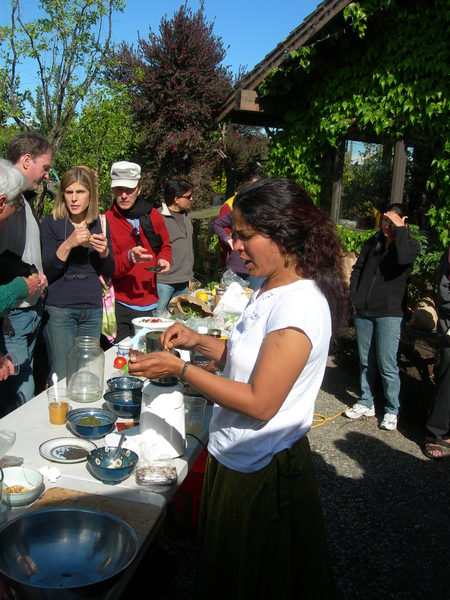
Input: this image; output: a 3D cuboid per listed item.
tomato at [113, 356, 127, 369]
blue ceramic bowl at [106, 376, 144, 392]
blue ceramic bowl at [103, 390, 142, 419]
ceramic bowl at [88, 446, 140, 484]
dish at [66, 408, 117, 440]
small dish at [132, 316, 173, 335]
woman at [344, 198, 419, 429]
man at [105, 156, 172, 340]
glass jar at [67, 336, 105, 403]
[{"bbox_3d":[-0.507,0.300,3.203,0.062,0.057,0.062,5,10,0],"label":"tomato"},{"bbox_3d":[-0.413,0.381,2.738,0.155,0.073,0.155,5,10,-1],"label":"blue ceramic bowl"},{"bbox_3d":[-0.381,0.415,2.569,0.183,0.068,0.183,5,10,-1],"label":"blue ceramic bowl"},{"bbox_3d":[-0.341,0.514,2.005,0.155,0.073,0.155,5,10,-1],"label":"ceramic bowl"},{"bbox_3d":[-0.471,0.448,2.332,0.181,0.070,0.181,5,10,-1],"label":"dish"},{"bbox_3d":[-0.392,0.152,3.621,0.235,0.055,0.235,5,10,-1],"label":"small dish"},{"bbox_3d":[1.165,0.127,4.813,0.470,1.600,0.370,11,12,33],"label":"woman"},{"bbox_3d":[-0.559,0.027,4.104,0.480,1.760,0.400,3,10,-11],"label":"man"},{"bbox_3d":[-0.572,0.282,2.727,0.158,0.245,0.158,5,10,-1],"label":"glass jar"}]

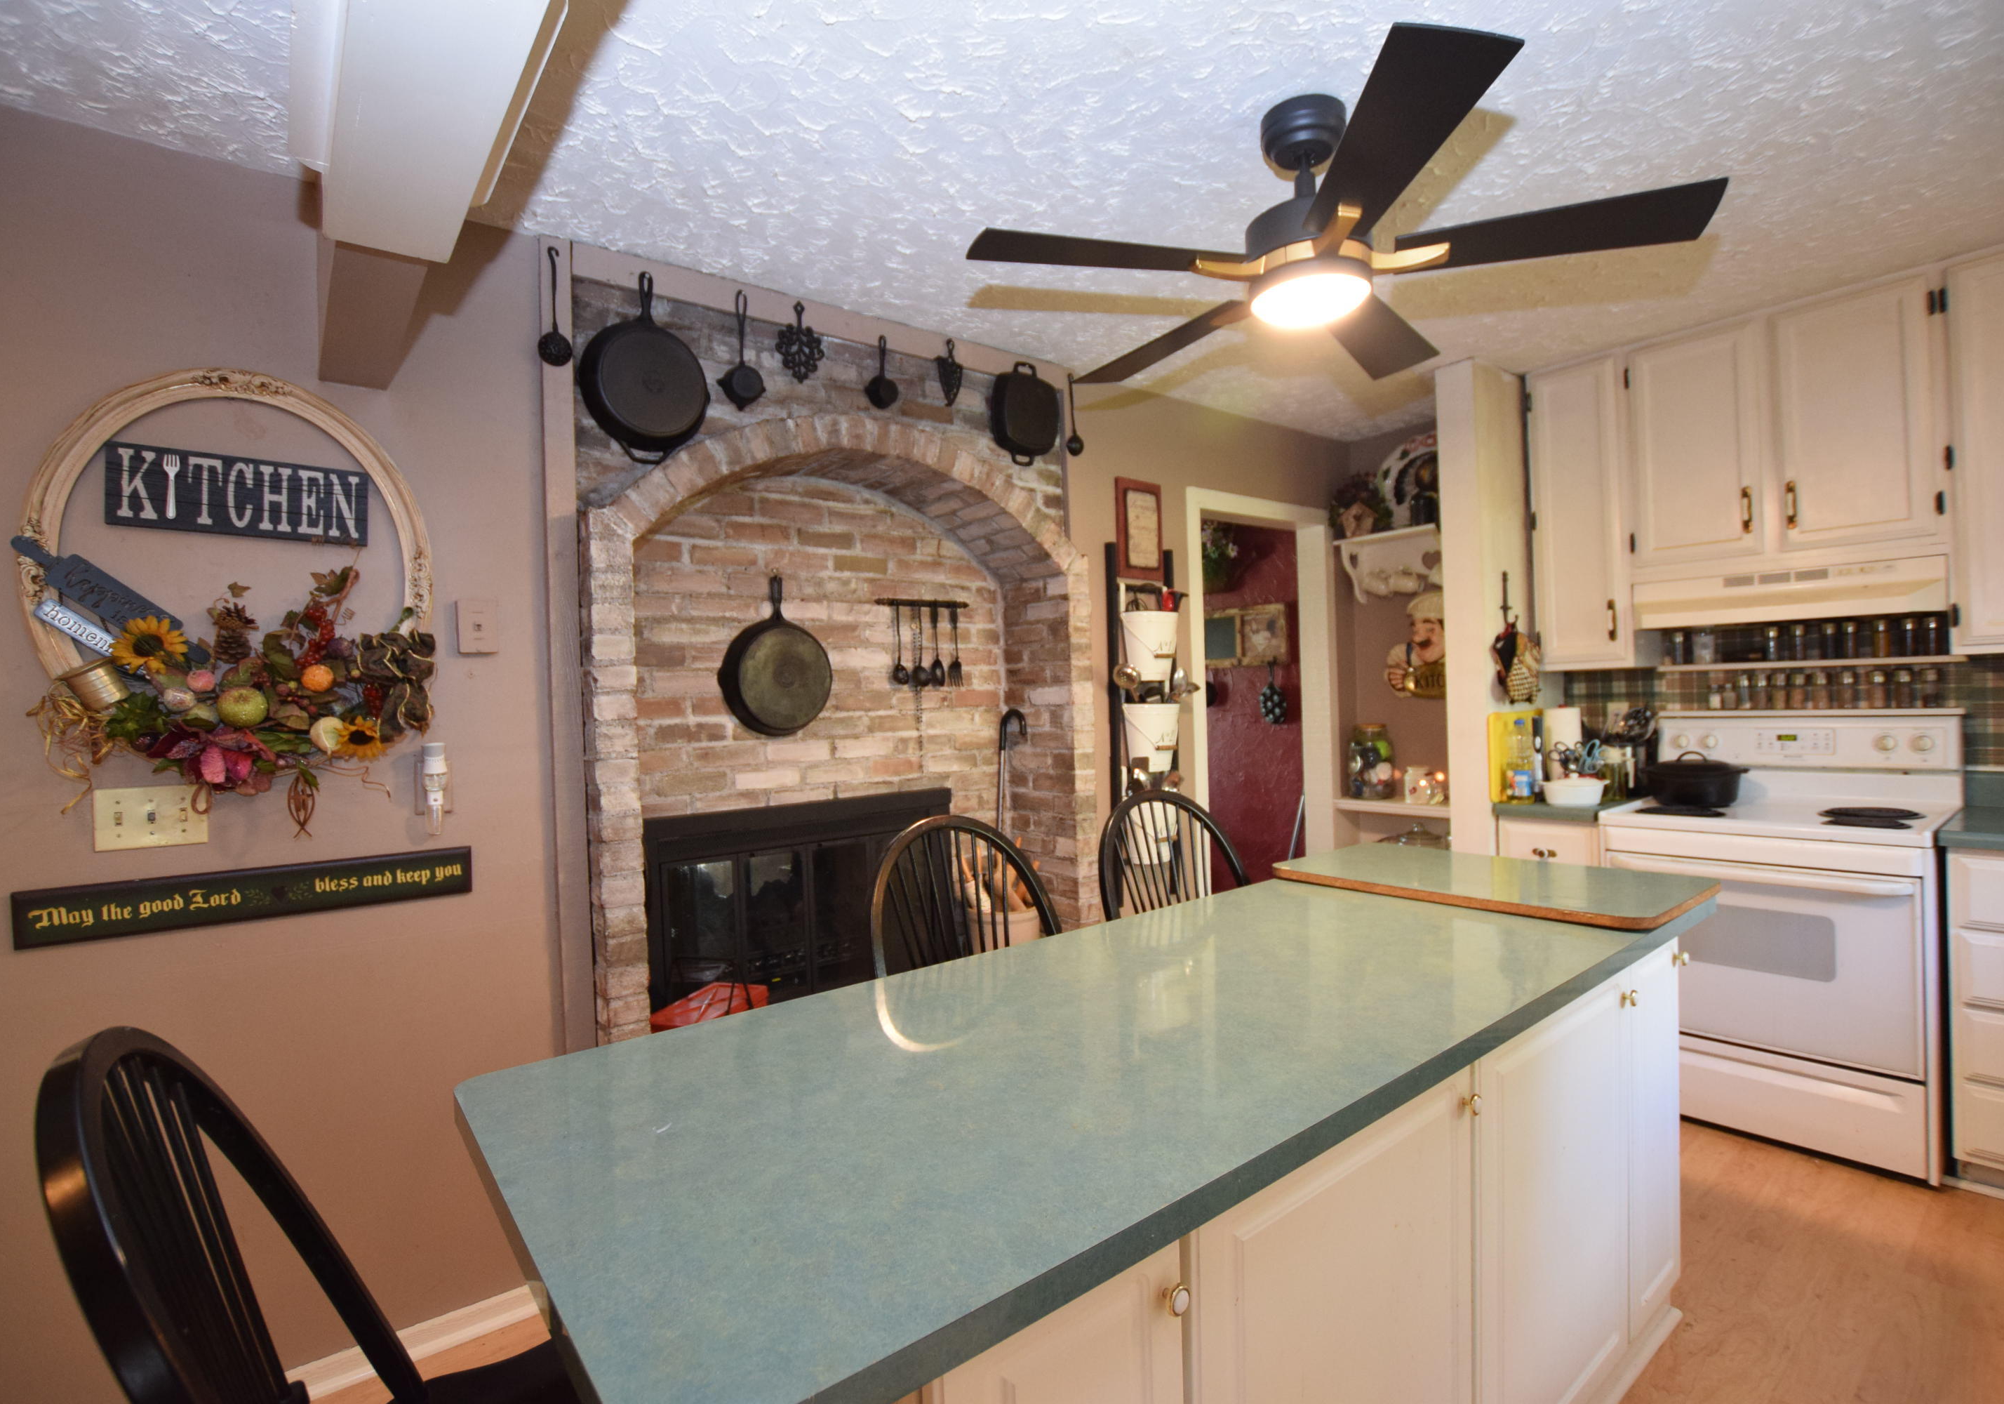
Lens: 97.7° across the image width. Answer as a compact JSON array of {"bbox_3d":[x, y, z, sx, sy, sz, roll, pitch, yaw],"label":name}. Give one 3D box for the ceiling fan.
[{"bbox_3d":[0.616,-0.980,1.764,1.300,0.375,1.280,-1,1,39],"label":"ceiling fan"}]

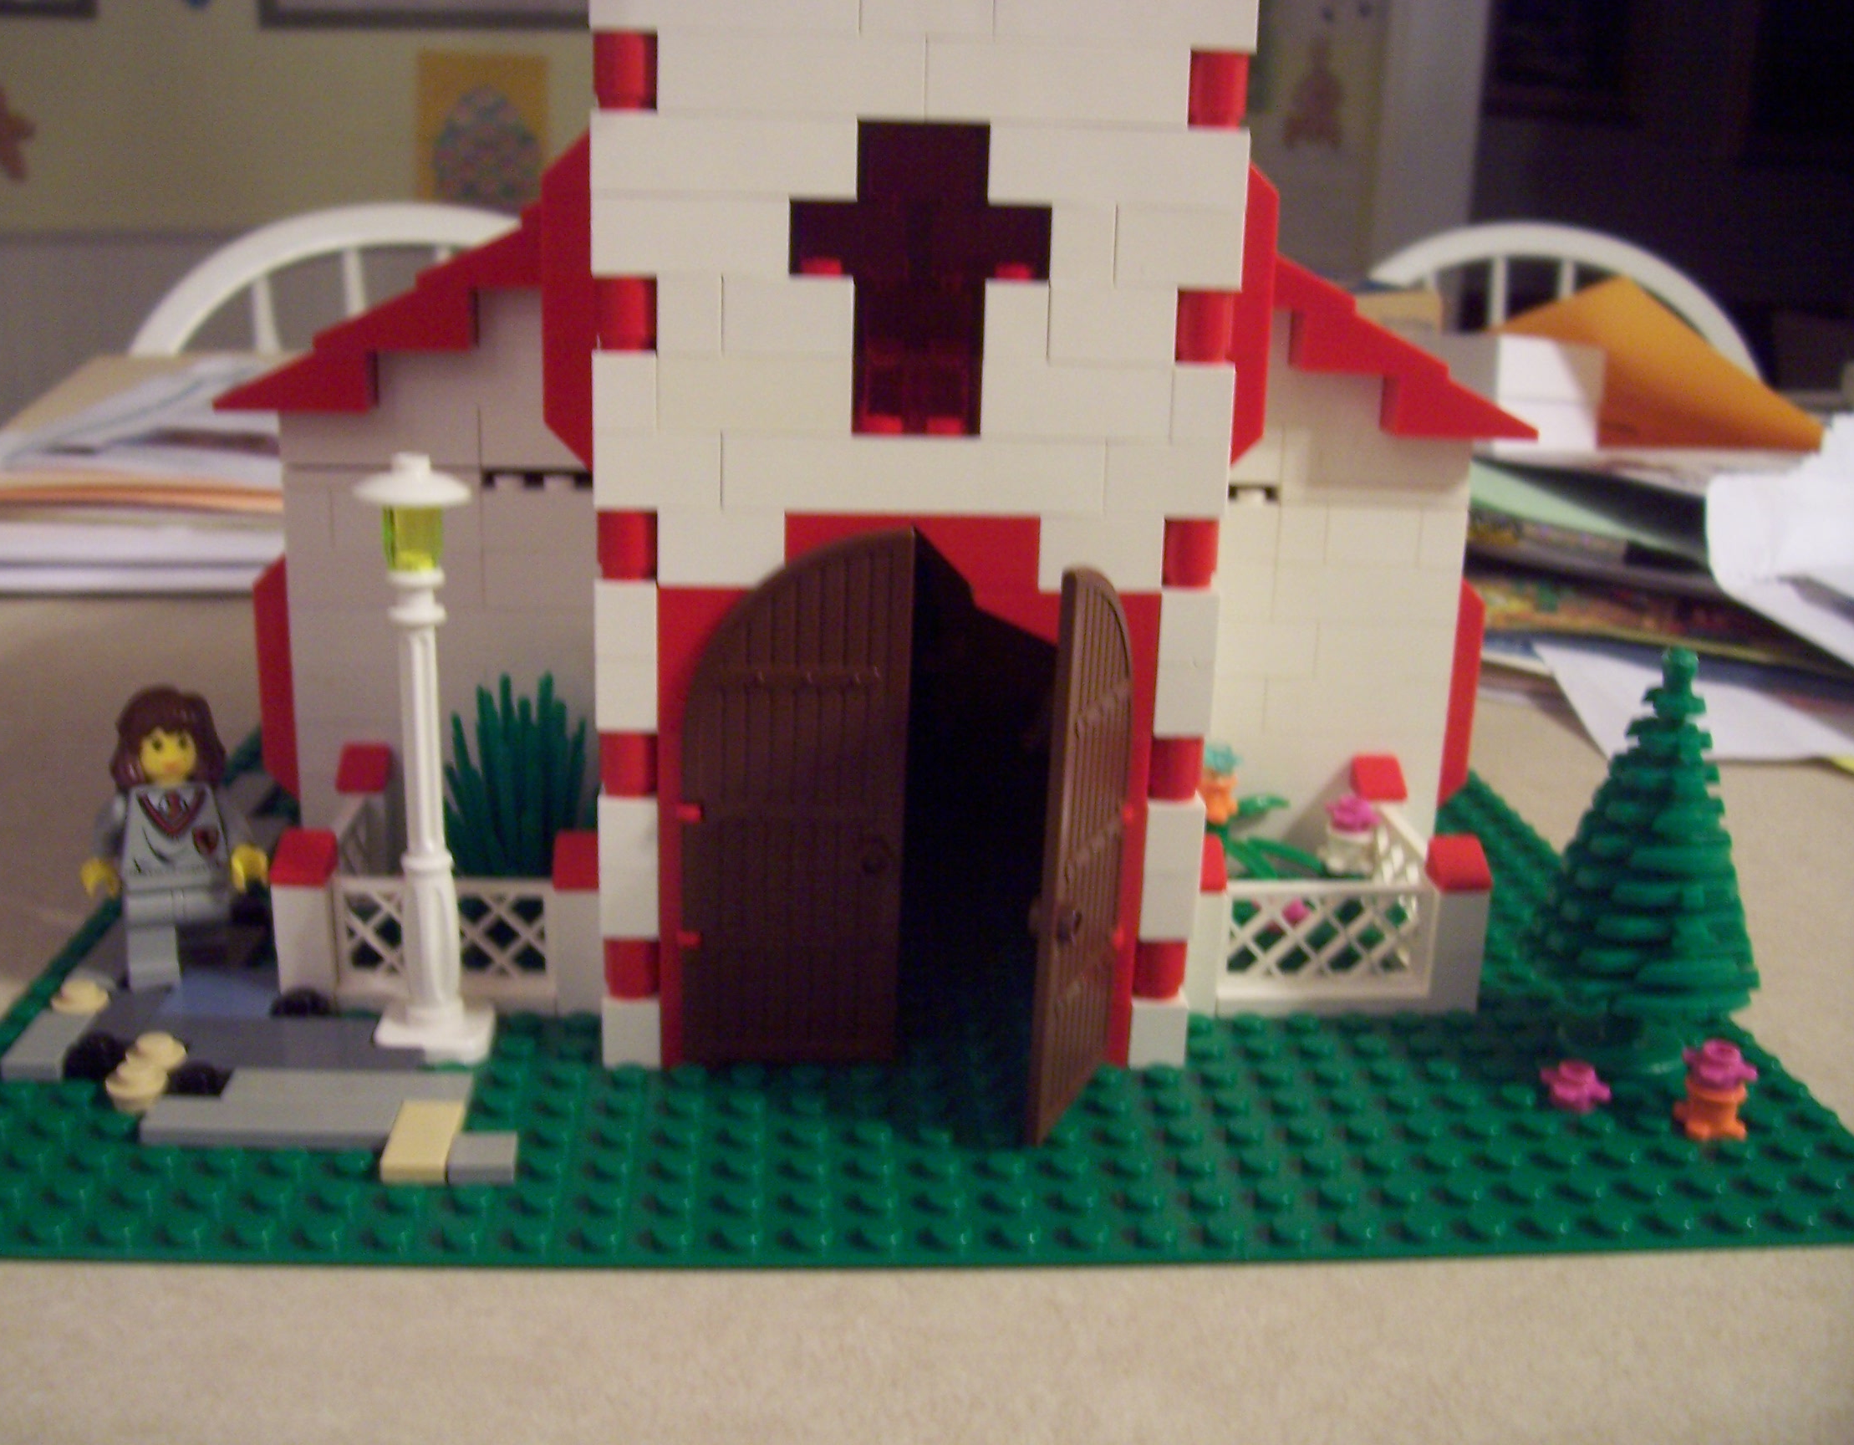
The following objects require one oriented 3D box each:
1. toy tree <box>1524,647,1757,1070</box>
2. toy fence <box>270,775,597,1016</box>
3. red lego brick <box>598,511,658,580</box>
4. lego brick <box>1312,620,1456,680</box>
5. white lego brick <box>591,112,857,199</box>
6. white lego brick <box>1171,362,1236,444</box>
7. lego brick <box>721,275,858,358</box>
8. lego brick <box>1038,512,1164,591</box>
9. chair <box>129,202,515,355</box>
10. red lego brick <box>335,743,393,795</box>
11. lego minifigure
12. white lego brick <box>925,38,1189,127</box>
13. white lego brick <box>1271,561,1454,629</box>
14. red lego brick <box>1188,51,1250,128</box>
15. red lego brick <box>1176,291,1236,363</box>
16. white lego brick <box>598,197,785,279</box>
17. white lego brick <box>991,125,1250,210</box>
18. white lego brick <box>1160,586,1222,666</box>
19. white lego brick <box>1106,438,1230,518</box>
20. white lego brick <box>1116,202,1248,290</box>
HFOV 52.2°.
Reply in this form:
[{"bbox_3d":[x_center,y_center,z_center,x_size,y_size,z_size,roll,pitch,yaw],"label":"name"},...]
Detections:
[{"bbox_3d":[0.099,0.019,0.259,0.034,0.061,0.034,1,16,-4],"label":"toy tree"},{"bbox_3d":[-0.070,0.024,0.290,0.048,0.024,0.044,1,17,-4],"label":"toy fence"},{"bbox_3d":[-0.038,-0.023,0.243,0.008,0.010,0.008,1,17,-4],"label":"red lego brick"},{"bbox_3d":[0.076,-0.012,0.319,0.024,0.010,0.008,1,15,-4],"label":"lego brick"},{"bbox_3d":[-0.025,-0.069,0.230,0.032,0.010,0.008,1,17,-4],"label":"white lego brick"},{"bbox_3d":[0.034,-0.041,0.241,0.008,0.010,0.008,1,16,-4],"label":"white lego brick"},{"bbox_3d":[-0.017,-0.050,0.234,0.016,0.010,0.008,1,16,-4],"label":"lego brick"},{"bbox_3d":[0.022,-0.023,0.245,0.016,0.010,0.008,1,15,-4],"label":"lego brick"},{"bbox_3d":[-0.293,0.149,1.145,0.440,0.880,0.500,-3,17,-15],"label":"chair"},{"bbox_3d":[-0.090,0.008,0.303,0.008,0.007,0.008,1,17,-4],"label":"red lego brick"},{"bbox_3d":[-0.106,0.016,0.270,0.025,0.043,0.015,-3,17,-16],"label":"lego minifigure"},{"bbox_3d":[0.016,-0.078,0.229,0.032,0.010,0.008,1,16,-4],"label":"white lego brick"},{"bbox_3d":[0.073,-0.022,0.318,0.032,0.010,0.008,1,17,-4],"label":"white lego brick"},{"bbox_3d":[0.035,-0.077,0.230,0.008,0.010,0.008,1,16,-4],"label":"red lego brick"},{"bbox_3d":[0.035,-0.050,0.238,0.008,0.010,0.008,1,16,-4],"label":"red lego brick"},{"bbox_3d":[-0.029,-0.060,0.231,0.024,0.010,0.008,1,16,-4],"label":"white lego brick"},{"bbox_3d":[0.023,-0.068,0.232,0.032,0.010,0.008,1,15,-4],"label":"white lego brick"},{"bbox_3d":[0.034,-0.013,0.251,0.008,0.010,0.008,1,17,-4],"label":"white lego brick"},{"bbox_3d":[0.030,-0.032,0.243,0.016,0.010,0.008,1,16,-4],"label":"white lego brick"},{"bbox_3d":[0.031,-0.059,0.235,0.016,0.010,0.008,1,16,-4],"label":"white lego brick"}]

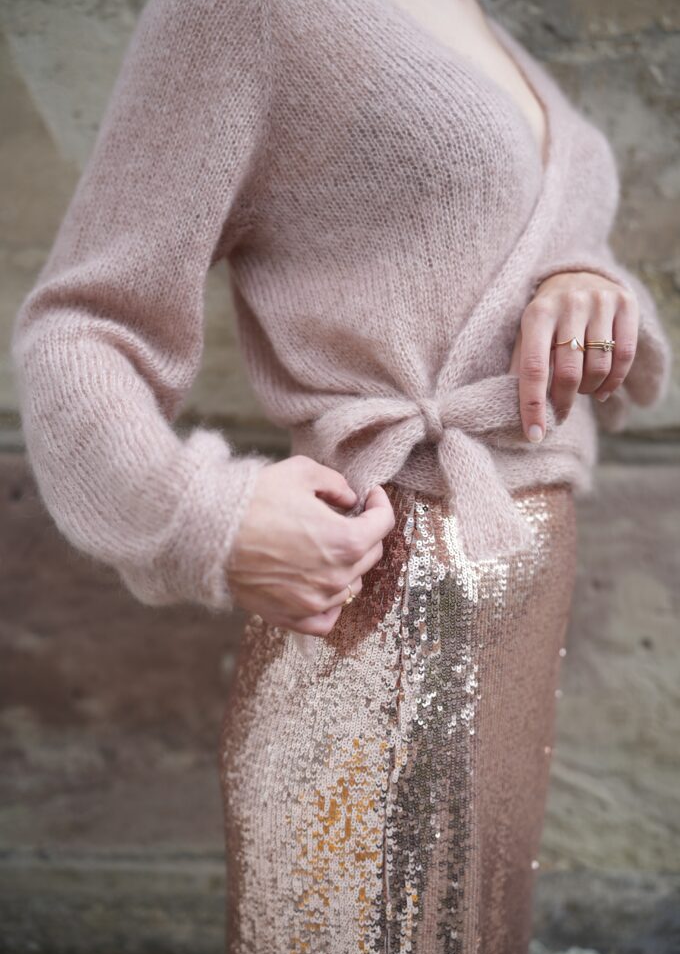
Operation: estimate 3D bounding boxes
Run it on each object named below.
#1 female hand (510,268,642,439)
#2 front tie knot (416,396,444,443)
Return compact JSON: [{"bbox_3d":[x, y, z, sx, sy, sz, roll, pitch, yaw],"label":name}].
[{"bbox_3d":[0.168,-0.088,0.750,0.086,0.118,0.072,2,-5,6],"label":"female hand"},{"bbox_3d":[0.063,-0.040,0.725,0.022,0.033,0.024,2,5,-12],"label":"front tie knot"}]

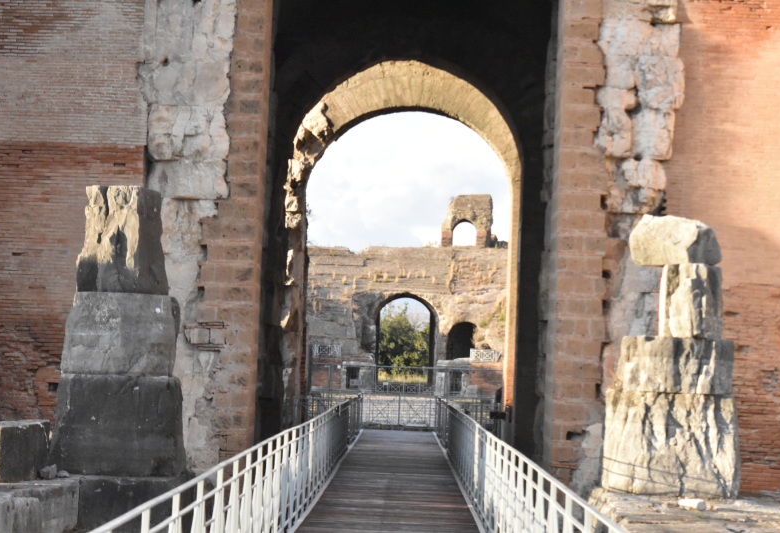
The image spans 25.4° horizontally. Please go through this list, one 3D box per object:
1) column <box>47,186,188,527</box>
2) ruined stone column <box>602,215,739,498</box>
[{"bbox_3d":[-3.891,1.340,25.399,1.980,4.800,1.600,2,-3,1],"label":"column"},{"bbox_3d":[4.058,1.316,25.349,1.920,3.980,1.500,2,-3,1],"label":"ruined stone column"}]

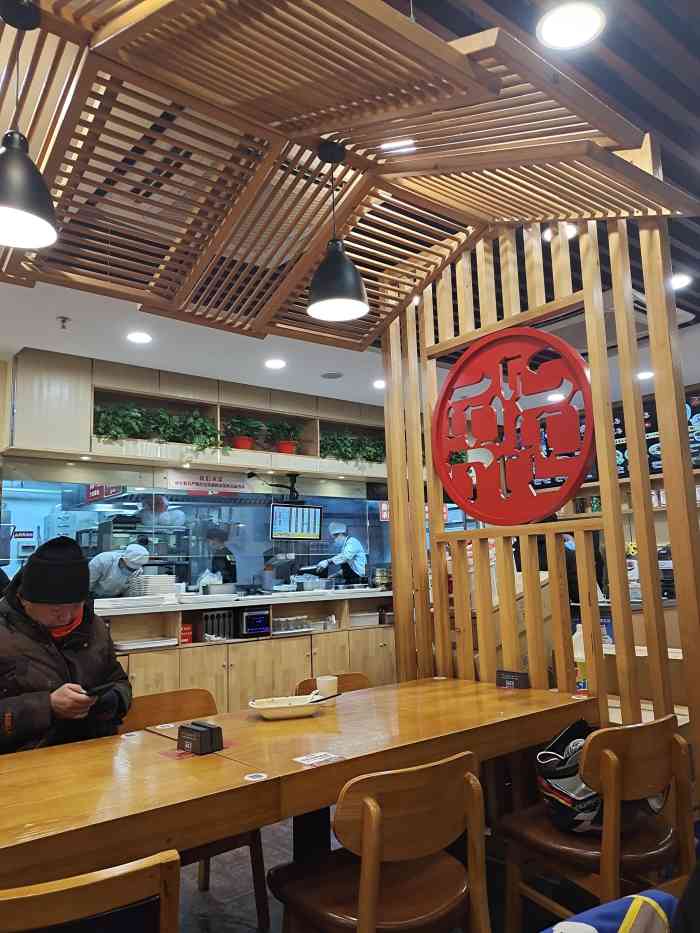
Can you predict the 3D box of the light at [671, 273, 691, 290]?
[{"bbox_3d":[1.866,-1.056,3.976,0.160,0.030,0.160,5,-11,-38],"label":"light"}]

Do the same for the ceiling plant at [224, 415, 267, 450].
[{"bbox_3d":[-0.907,-0.288,6.029,0.340,0.310,0.320,-2,-8,0],"label":"ceiling plant"}]

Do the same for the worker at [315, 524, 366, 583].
[{"bbox_3d":[-0.061,1.446,7.497,0.580,1.690,0.470,1,-9,-20],"label":"worker"}]

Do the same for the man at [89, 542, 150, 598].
[{"bbox_3d":[-1.944,1.385,5.850,0.680,1.440,0.500,-5,-9,23],"label":"man"}]

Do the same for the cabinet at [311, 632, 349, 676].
[{"bbox_3d":[-0.291,1.771,6.241,0.425,0.575,0.450,5,-11,-38],"label":"cabinet"}]

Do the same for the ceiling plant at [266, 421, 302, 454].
[{"bbox_3d":[-0.578,-0.269,6.293,0.300,0.300,0.290,-2,-8,0],"label":"ceiling plant"}]

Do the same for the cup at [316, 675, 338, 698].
[{"bbox_3d":[-0.075,0.734,2.323,0.073,0.083,0.073,-2,-8,0],"label":"cup"}]

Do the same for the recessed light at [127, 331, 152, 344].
[{"bbox_3d":[-1.403,-0.857,4.674,0.165,0.030,0.165,-2,-8,0],"label":"recessed light"}]

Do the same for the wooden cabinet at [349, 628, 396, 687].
[{"bbox_3d":[0.076,1.803,6.533,0.510,0.575,0.450,5,-11,-38],"label":"wooden cabinet"}]

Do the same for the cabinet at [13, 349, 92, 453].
[{"bbox_3d":[-2.169,-0.430,5.069,0.475,0.685,0.400,5,-11,-38],"label":"cabinet"}]

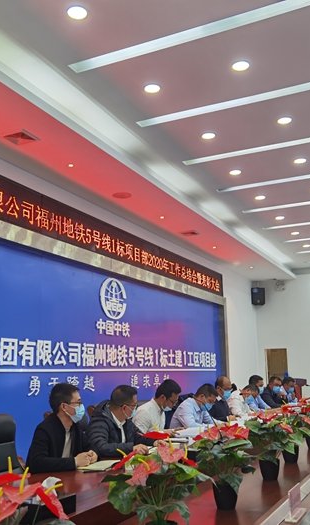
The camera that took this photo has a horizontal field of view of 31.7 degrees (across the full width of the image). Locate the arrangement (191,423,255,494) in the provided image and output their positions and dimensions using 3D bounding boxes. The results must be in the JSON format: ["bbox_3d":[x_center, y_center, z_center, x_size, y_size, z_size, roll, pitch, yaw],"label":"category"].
[{"bbox_3d":[0.334,0.972,2.696,0.290,0.375,0.300,-1,-11,0],"label":"arrangement"}]

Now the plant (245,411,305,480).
[{"bbox_3d":[0.703,1.125,3.360,0.330,0.410,0.330,-6,-13,26],"label":"plant"}]

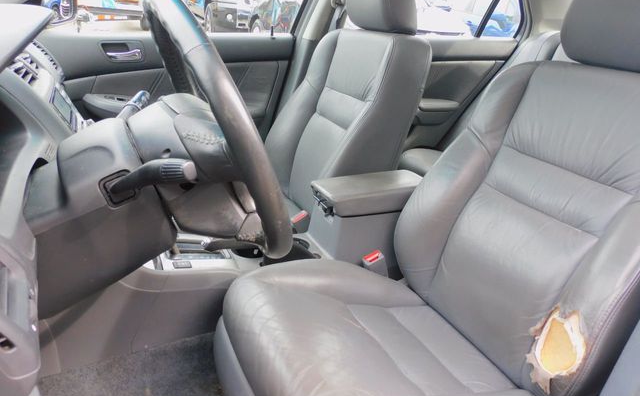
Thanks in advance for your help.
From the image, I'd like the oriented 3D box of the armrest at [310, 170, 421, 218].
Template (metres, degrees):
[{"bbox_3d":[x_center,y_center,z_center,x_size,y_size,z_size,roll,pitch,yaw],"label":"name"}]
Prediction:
[{"bbox_3d":[0.122,-0.008,1.294,0.265,0.056,0.147,-8,25,-25],"label":"armrest"}]

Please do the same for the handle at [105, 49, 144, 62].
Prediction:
[{"bbox_3d":[-0.598,-0.435,1.579,0.107,0.036,0.028,-8,25,-25],"label":"handle"}]

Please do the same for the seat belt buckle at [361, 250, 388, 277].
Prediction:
[{"bbox_3d":[0.130,0.168,1.224,0.055,0.070,0.030,-20,29,-19],"label":"seat belt buckle"}]

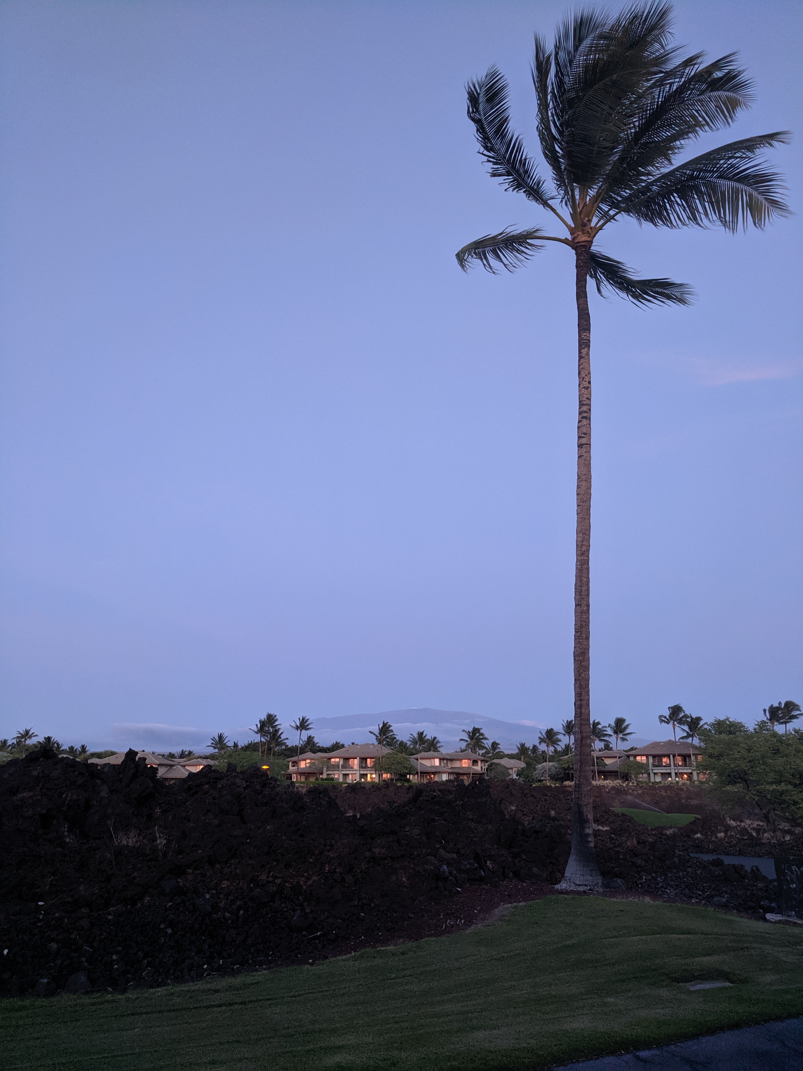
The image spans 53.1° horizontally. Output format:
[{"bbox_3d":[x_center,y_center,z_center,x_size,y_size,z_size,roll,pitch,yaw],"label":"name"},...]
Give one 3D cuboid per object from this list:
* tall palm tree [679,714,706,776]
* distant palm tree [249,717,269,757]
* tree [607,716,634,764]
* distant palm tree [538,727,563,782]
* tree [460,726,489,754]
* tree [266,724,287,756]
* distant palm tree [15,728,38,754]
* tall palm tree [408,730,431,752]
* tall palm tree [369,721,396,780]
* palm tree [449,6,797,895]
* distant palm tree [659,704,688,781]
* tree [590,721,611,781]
[{"bbox_3d":[65.221,47.049,178.072,6.530,14.690,6.530,0,-17,0],"label":"tall palm tree"},{"bbox_3d":[-37.055,55.431,207.742,6.000,16.920,6.000,0,-17,0],"label":"distant palm tree"},{"bbox_3d":[51.109,49.299,185.099,6.200,14.520,6.200,0,-17,0],"label":"tree"},{"bbox_3d":[35.513,51.995,189.949,6.000,12.960,6.000,0,-17,0],"label":"distant palm tree"},{"bbox_3d":[18.649,55.216,202.880,7.210,14.050,7.210,0,-17,0],"label":"tree"},{"bbox_3d":[-32.699,56.527,208.118,6.100,15.040,6.100,0,-17,0],"label":"tree"},{"bbox_3d":[-93.299,54.266,197.862,6.000,13.300,6.000,0,-17,0],"label":"distant palm tree"},{"bbox_3d":[4.699,55.914,203.463,6.170,13.060,6.170,0,-17,0],"label":"tall palm tree"},{"bbox_3d":[-4.714,54.815,203.792,7.040,15.360,7.040,0,-17,0],"label":"tall palm tree"},{"bbox_3d":[4.400,-2.605,14.563,6.800,16.600,6.600,0,-17,0],"label":"palm tree"},{"bbox_3d":[61.640,46.223,179.642,6.790,16.840,6.790,0,-17,0],"label":"distant palm tree"},{"bbox_3d":[46.277,49.970,186.132,6.000,13.840,6.000,0,-17,0],"label":"tree"}]

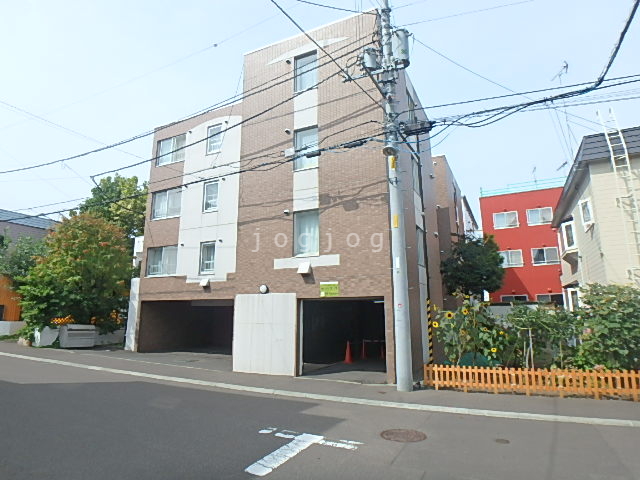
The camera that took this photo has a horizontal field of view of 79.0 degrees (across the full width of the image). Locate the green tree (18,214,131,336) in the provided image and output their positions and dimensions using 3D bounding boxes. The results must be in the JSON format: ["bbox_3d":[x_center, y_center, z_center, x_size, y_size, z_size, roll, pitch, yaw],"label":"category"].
[{"bbox_3d":[-13.105,2.200,20.690,5.023,6.571,5.023,-6,-13,24],"label":"green tree"}]

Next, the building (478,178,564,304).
[{"bbox_3d":[16.028,2.123,27.320,7.500,9.700,8.000,-6,-13,26],"label":"building"}]

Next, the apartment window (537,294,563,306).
[{"bbox_3d":[14.407,3.959,24.231,1.460,1.090,0.130,-6,-13,24],"label":"apartment window"}]

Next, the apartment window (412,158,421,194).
[{"bbox_3d":[3.602,-2.348,14.535,0.150,1.350,1.200,-6,-13,26],"label":"apartment window"}]

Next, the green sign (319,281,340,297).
[{"bbox_3d":[0.264,1.376,10.829,0.600,0.410,0.040,-6,-13,26],"label":"green sign"}]

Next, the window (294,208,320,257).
[{"bbox_3d":[-0.378,-0.193,11.040,0.840,1.350,0.120,-6,-12,25],"label":"window"}]

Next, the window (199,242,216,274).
[{"bbox_3d":[-4.770,0.770,16.482,0.800,1.380,0.130,-6,-13,24],"label":"window"}]

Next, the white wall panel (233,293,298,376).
[{"bbox_3d":[-1.669,2.764,11.600,2.130,2.340,0.150,-6,-13,24],"label":"white wall panel"}]

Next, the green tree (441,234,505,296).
[{"bbox_3d":[6.825,2.363,17.094,2.717,5.037,2.717,-6,-13,24],"label":"green tree"}]

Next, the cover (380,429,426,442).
[{"bbox_3d":[1.179,2.771,5.482,0.650,0.040,0.650,0,-11,0],"label":"cover"}]

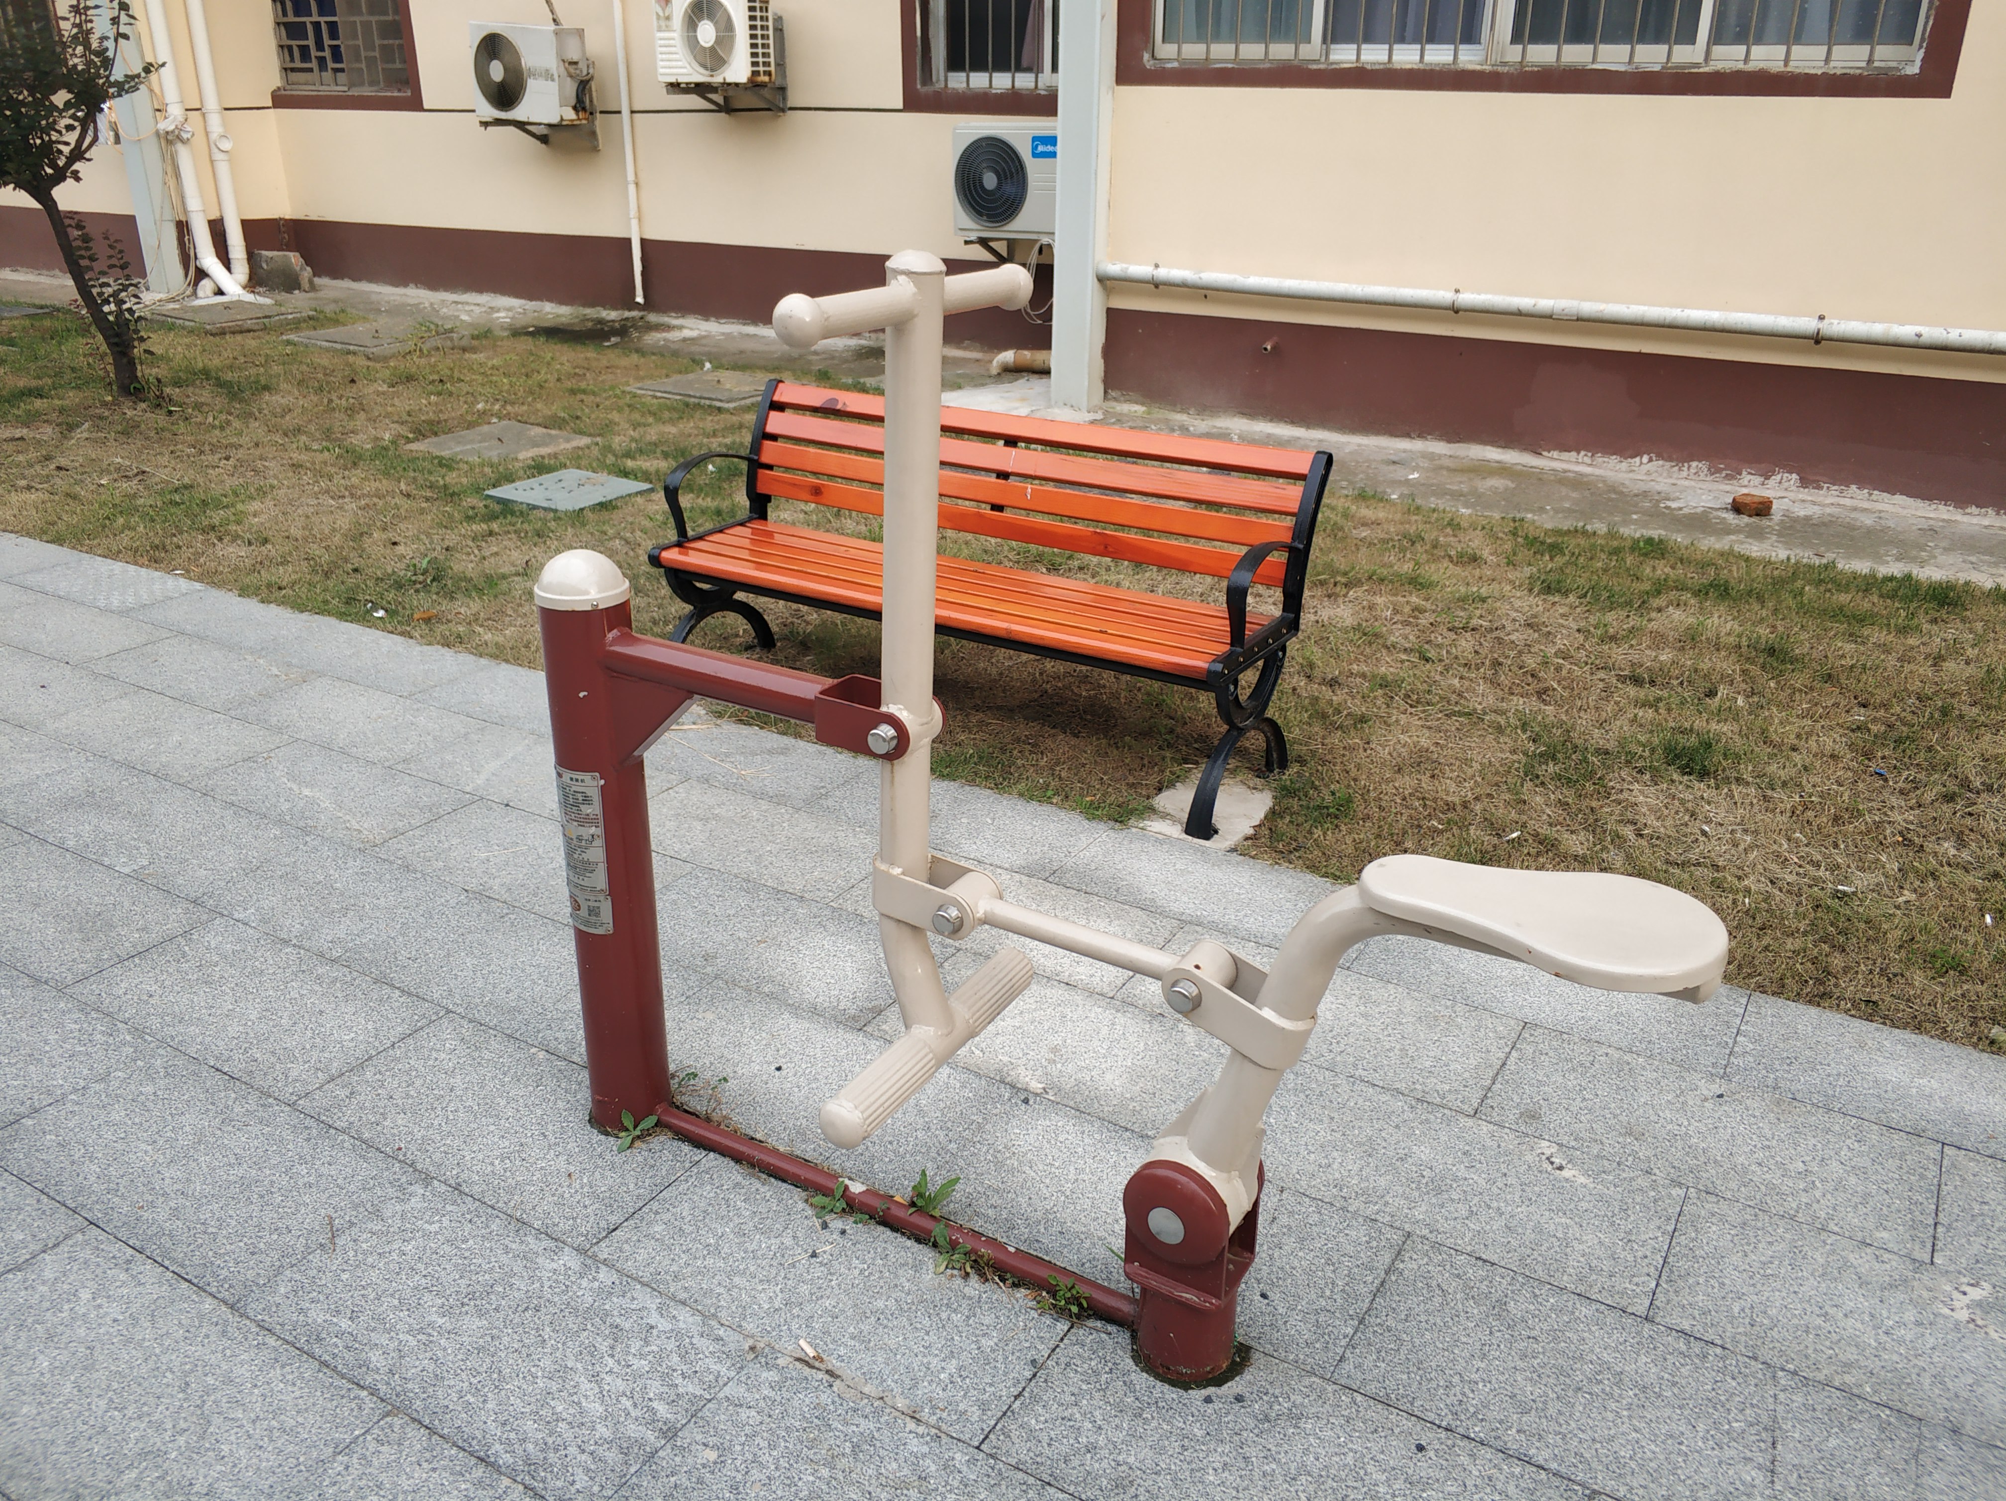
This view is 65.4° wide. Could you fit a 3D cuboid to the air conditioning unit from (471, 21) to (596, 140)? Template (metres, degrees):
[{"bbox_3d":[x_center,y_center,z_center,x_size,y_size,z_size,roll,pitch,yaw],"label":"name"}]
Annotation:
[{"bbox_3d":[-2.825,-4.055,9.386,0.710,0.535,0.270,16,28,27],"label":"air conditioning unit"}]

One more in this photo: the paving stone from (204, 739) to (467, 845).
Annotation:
[{"bbox_3d":[-1.434,0.100,3.313,0.600,0.040,0.300,14,26,28],"label":"paving stone"}]

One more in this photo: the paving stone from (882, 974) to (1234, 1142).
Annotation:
[{"bbox_3d":[0.106,0.481,2.480,0.598,0.035,0.301,14,26,28],"label":"paving stone"}]

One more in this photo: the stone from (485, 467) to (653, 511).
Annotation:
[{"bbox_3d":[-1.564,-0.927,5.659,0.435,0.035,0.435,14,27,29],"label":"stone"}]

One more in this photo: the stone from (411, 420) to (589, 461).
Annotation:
[{"bbox_3d":[-2.042,-1.234,6.387,0.560,0.040,0.560,14,27,29],"label":"stone"}]

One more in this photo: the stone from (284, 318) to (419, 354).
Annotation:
[{"bbox_3d":[-3.675,-2.382,9.080,0.780,0.060,0.660,14,26,28],"label":"stone"}]

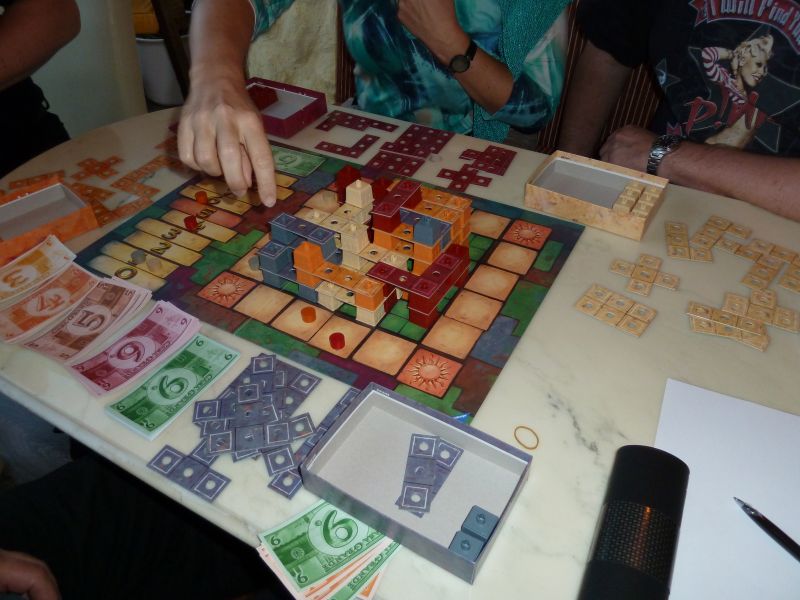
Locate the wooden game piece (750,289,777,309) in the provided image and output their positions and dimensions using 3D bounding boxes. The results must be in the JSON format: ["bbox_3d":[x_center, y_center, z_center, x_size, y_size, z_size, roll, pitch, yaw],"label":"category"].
[{"bbox_3d":[0.386,0.000,0.663,0.024,0.002,0.024,15,44,18],"label":"wooden game piece"}]

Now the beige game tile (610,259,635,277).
[{"bbox_3d":[0.252,-0.036,0.707,0.024,0.003,0.024,18,45,20],"label":"beige game tile"}]

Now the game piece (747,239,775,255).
[{"bbox_3d":[0.424,-0.061,0.733,0.024,0.002,0.024,25,48,27],"label":"game piece"}]

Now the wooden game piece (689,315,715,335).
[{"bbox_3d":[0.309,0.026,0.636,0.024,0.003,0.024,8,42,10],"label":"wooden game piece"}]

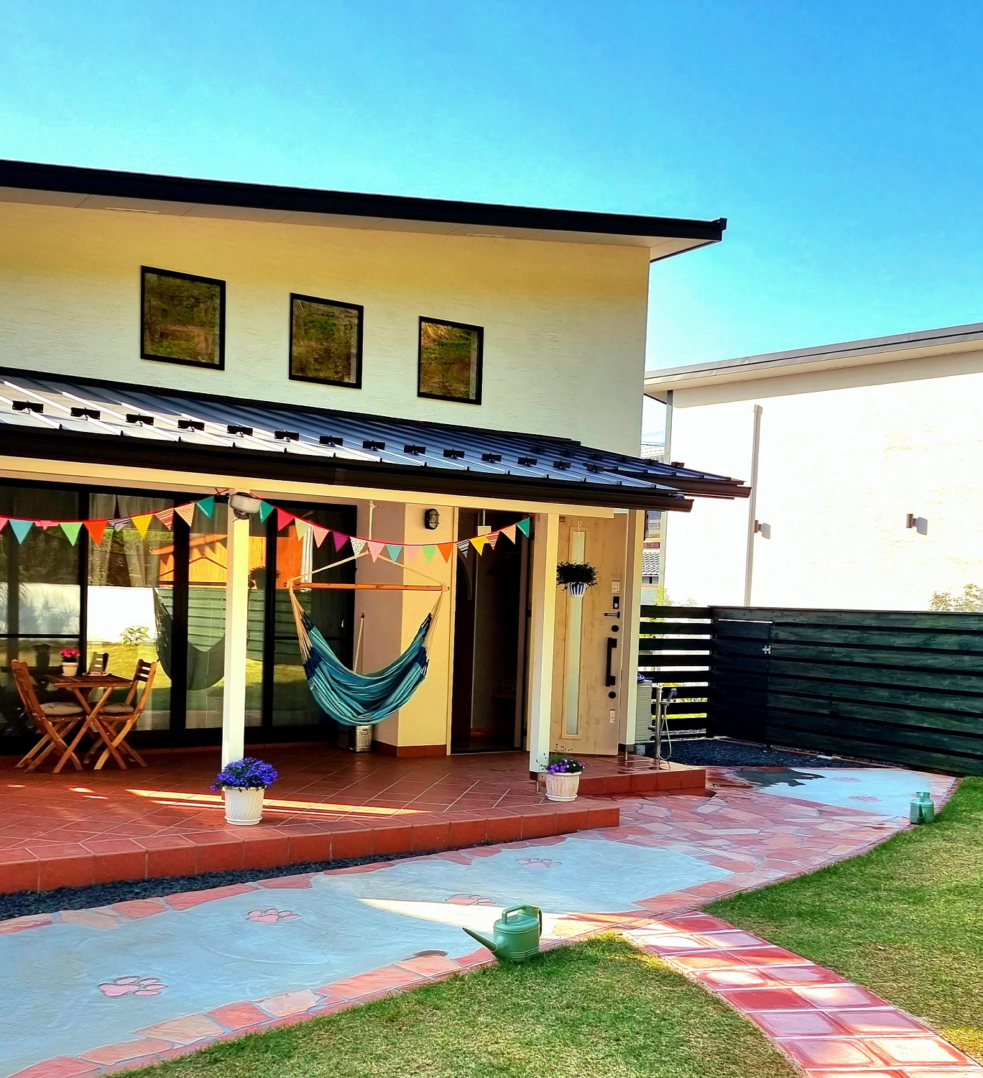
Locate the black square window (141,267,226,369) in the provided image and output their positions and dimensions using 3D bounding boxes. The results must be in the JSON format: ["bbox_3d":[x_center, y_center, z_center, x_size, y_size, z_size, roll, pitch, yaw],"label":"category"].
[{"bbox_3d":[-2.965,-2.112,9.606,0.789,0.884,0.090,4,-4,-29],"label":"black square window"}]

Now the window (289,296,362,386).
[{"bbox_3d":[-1.704,-2.028,10.301,0.786,0.884,0.090,4,-4,-29],"label":"window"}]

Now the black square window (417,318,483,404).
[{"bbox_3d":[-0.450,-1.952,10.992,0.790,0.883,0.090,4,-4,-29],"label":"black square window"}]

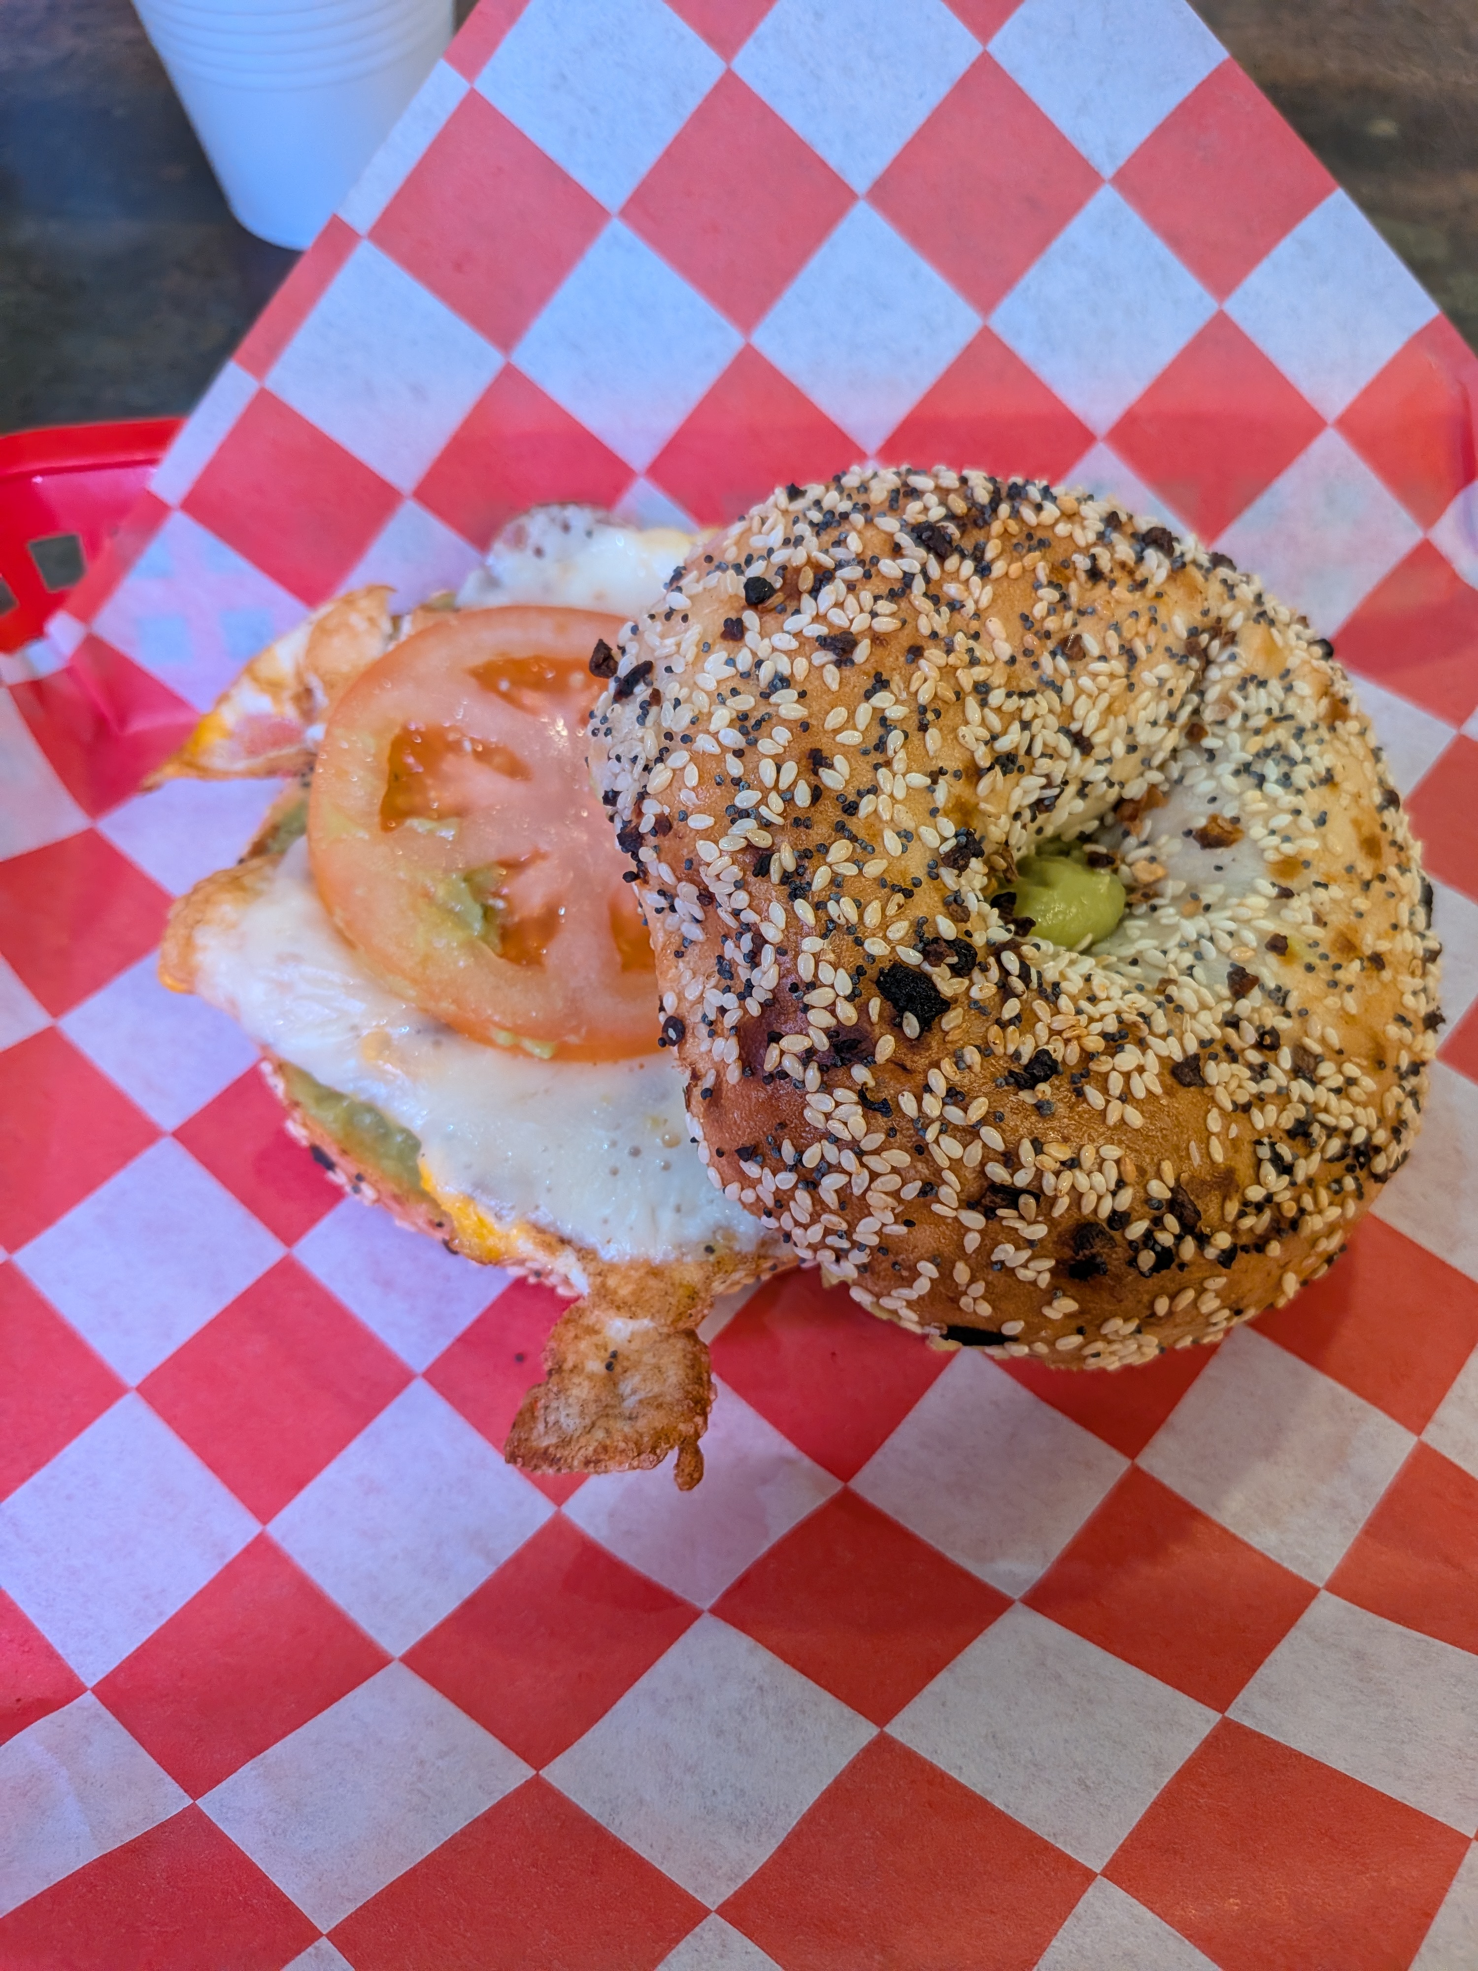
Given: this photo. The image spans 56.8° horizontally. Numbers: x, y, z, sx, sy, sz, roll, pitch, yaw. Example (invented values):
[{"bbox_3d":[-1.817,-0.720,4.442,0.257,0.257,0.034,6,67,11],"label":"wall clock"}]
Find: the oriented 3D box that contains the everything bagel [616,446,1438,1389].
[{"bbox_3d":[0.039,-0.014,0.168,0.115,0.040,0.112,7,65,-16],"label":"everything bagel"}]

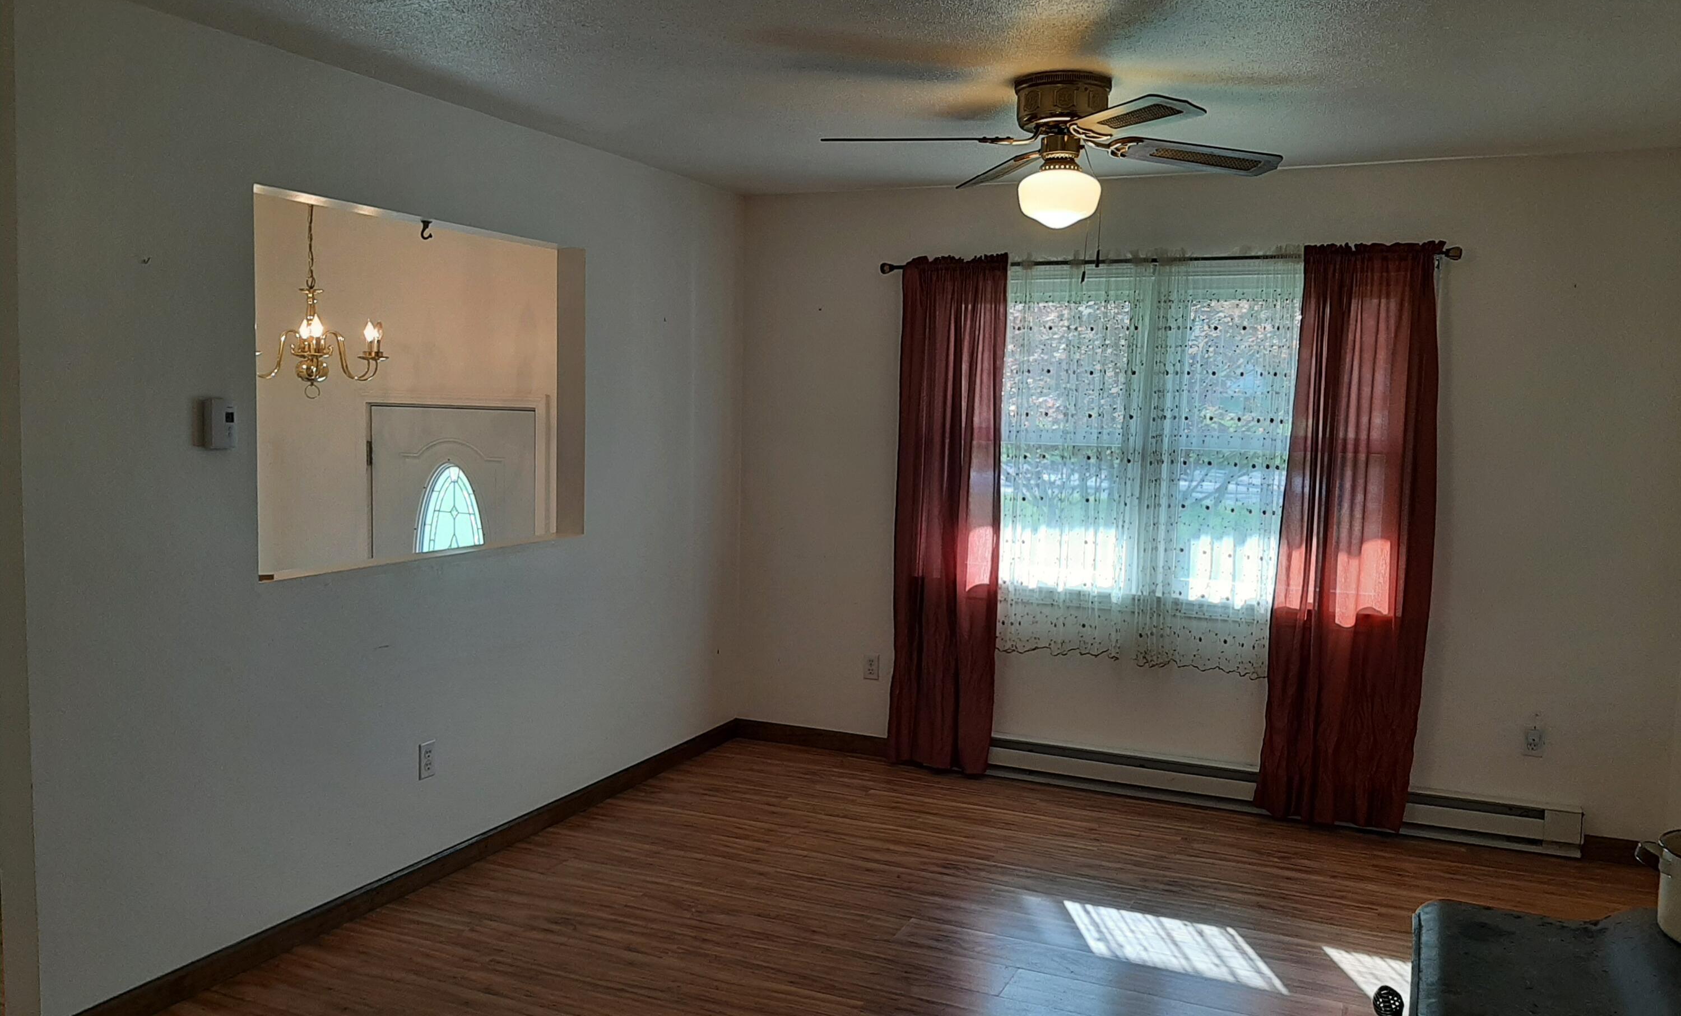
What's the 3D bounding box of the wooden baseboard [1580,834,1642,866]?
[{"bbox_3d":[2.696,1.198,4.358,0.240,0.092,0.015,3,5,24],"label":"wooden baseboard"}]

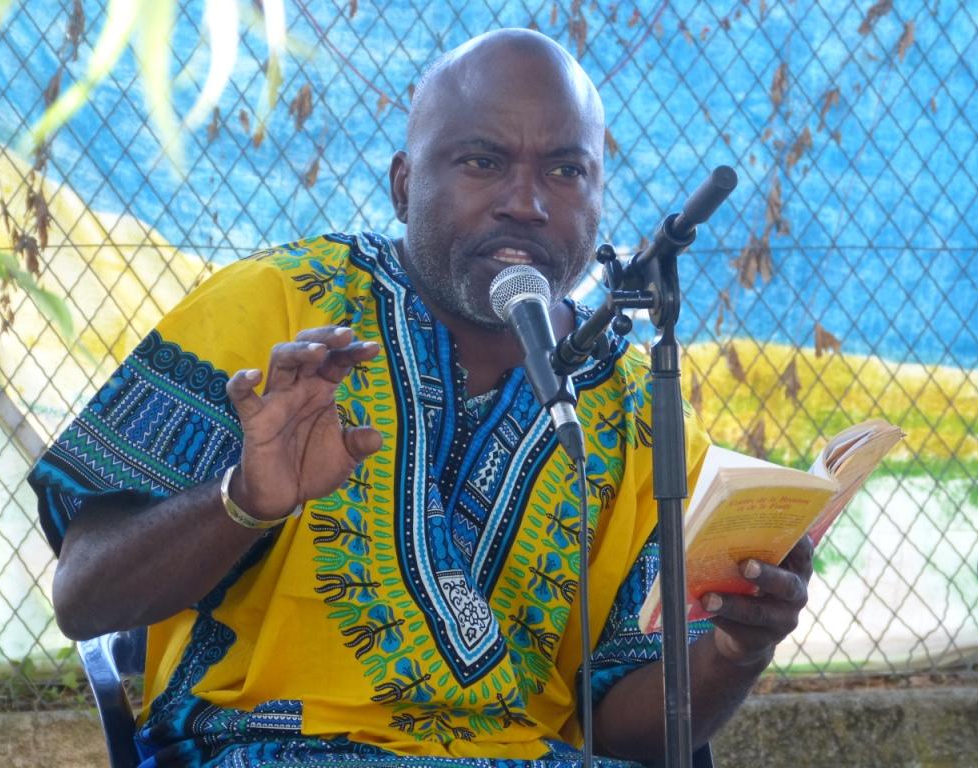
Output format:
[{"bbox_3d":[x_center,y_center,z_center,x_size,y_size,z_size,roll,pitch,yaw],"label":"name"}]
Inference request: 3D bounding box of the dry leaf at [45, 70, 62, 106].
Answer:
[{"bbox_3d":[-0.636,-0.433,7.347,0.023,0.056,0.014,0,1,16],"label":"dry leaf"}]

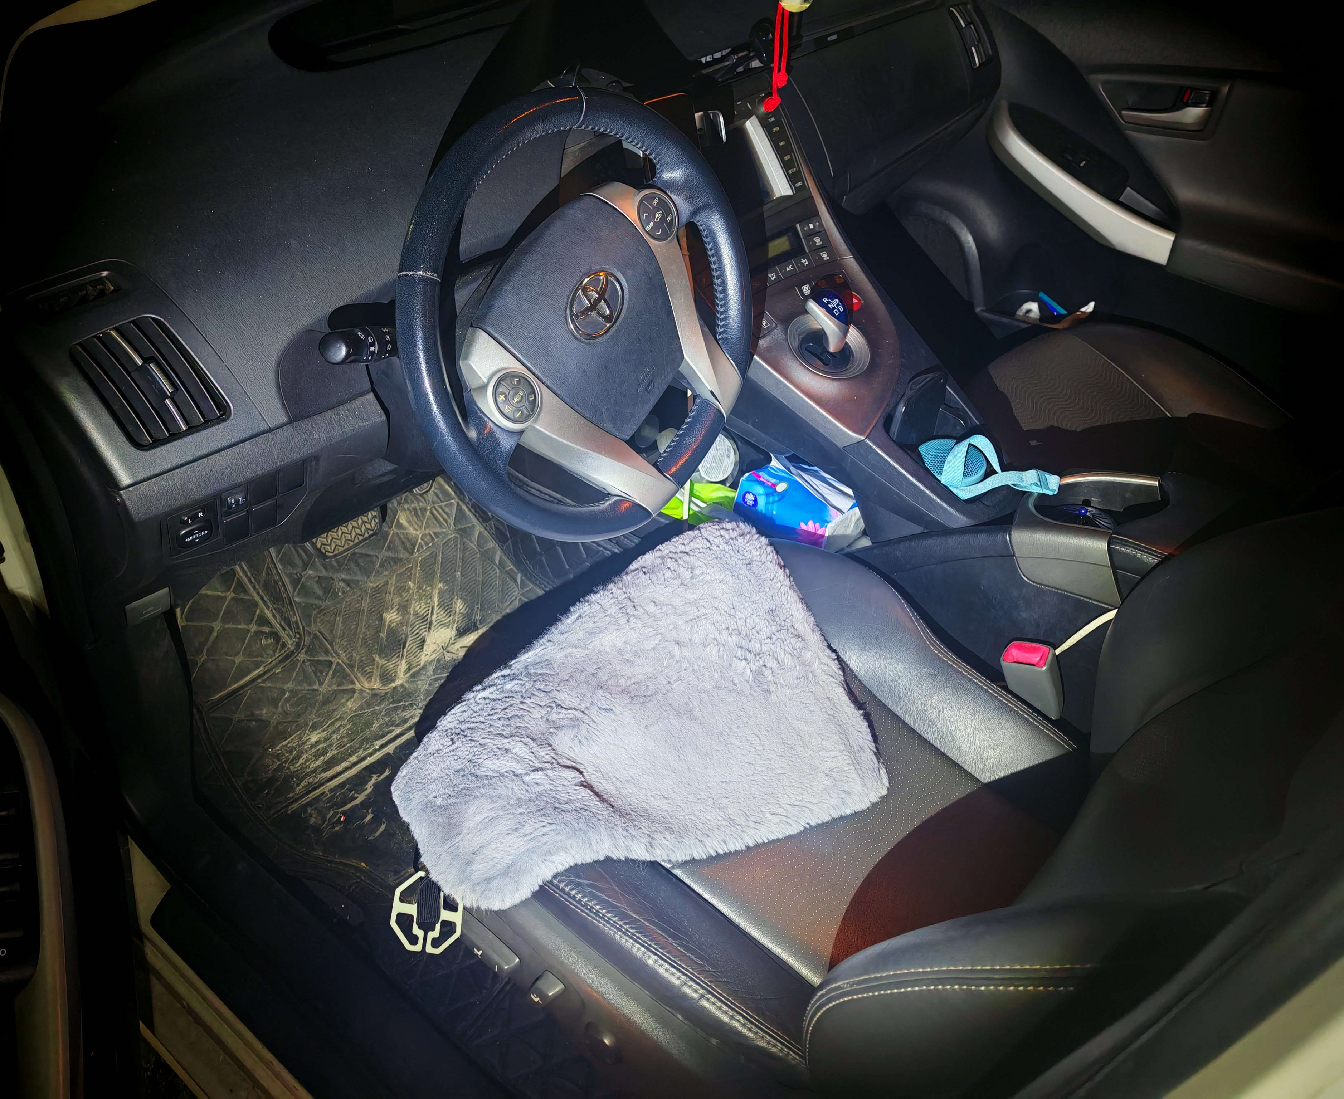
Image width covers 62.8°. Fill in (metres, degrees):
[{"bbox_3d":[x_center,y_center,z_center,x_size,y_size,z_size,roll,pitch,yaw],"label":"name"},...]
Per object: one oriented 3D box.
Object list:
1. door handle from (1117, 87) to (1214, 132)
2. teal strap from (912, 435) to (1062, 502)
[{"bbox_3d":[0.673,-0.604,1.510,0.120,0.047,0.033,25,41,35],"label":"door handle"},{"bbox_3d":[0.308,-0.082,1.098,0.140,0.043,0.075,25,41,35],"label":"teal strap"}]

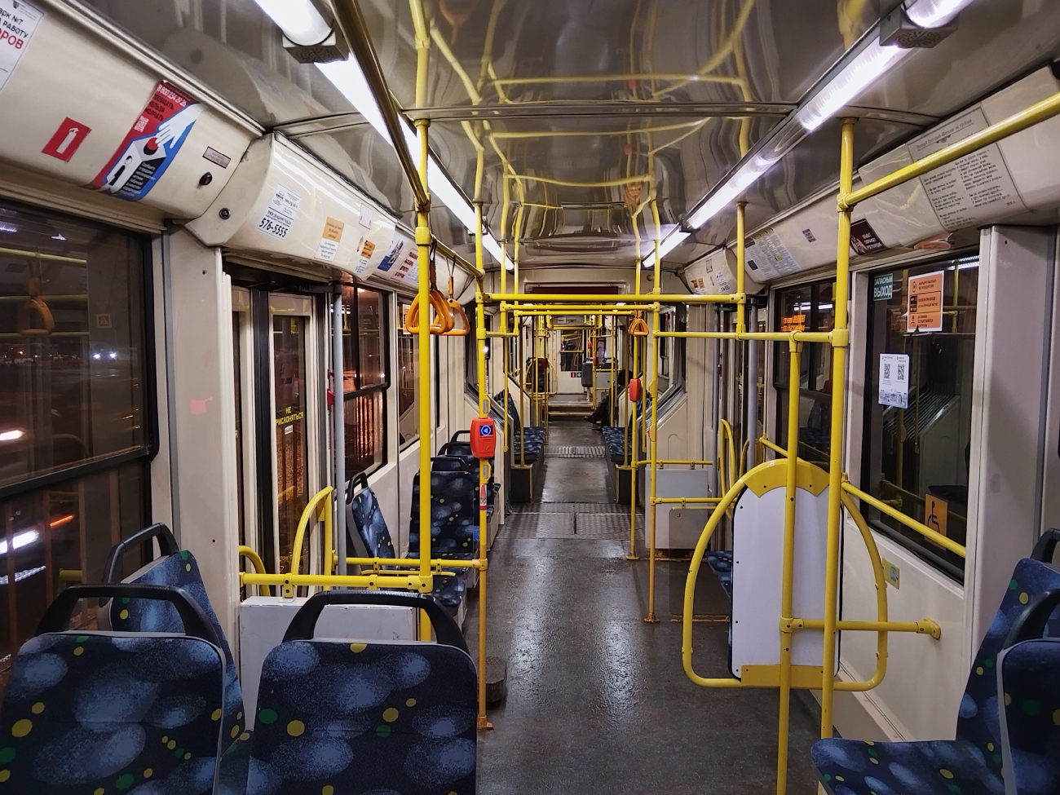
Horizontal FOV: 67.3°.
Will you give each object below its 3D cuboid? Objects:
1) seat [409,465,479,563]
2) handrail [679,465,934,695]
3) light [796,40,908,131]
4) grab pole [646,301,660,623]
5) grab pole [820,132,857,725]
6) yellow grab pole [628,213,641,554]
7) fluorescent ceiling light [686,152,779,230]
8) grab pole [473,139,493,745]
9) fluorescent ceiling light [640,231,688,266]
[{"bbox_3d":[-0.559,0.716,4.918,0.425,0.593,0.566,0,5,3],"label":"seat"},{"bbox_3d":[0.925,0.596,2.651,0.837,0.780,0.088,0,5,3],"label":"handrail"},{"bbox_3d":[0.681,-0.665,1.723,0.065,0.065,0.602,0,5,3],"label":"light"},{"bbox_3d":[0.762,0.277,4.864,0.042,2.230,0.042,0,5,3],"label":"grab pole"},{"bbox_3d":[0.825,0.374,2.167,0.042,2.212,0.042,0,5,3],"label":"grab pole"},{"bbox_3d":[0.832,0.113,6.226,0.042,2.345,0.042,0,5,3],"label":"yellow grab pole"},{"bbox_3d":[0.748,-0.777,3.139,0.065,0.065,1.510,0,5,3],"label":"fluorescent ceiling light"},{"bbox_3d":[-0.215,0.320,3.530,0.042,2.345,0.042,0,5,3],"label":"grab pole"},{"bbox_3d":[0.837,-0.924,5.020,0.065,0.065,1.892,0,5,3],"label":"fluorescent ceiling light"}]

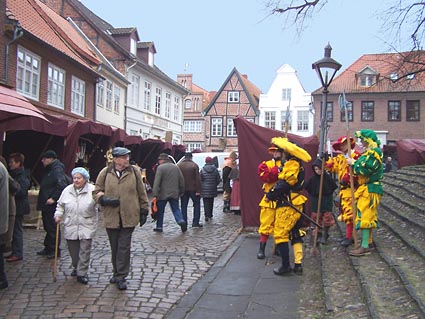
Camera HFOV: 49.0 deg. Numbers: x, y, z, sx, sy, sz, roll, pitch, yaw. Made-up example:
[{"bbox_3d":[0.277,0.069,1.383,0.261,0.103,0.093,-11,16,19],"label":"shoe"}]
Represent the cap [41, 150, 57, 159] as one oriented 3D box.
[{"bbox_3d":[-2.713,-0.083,7.720,0.260,0.135,0.200,0,0,-20],"label":"cap"}]

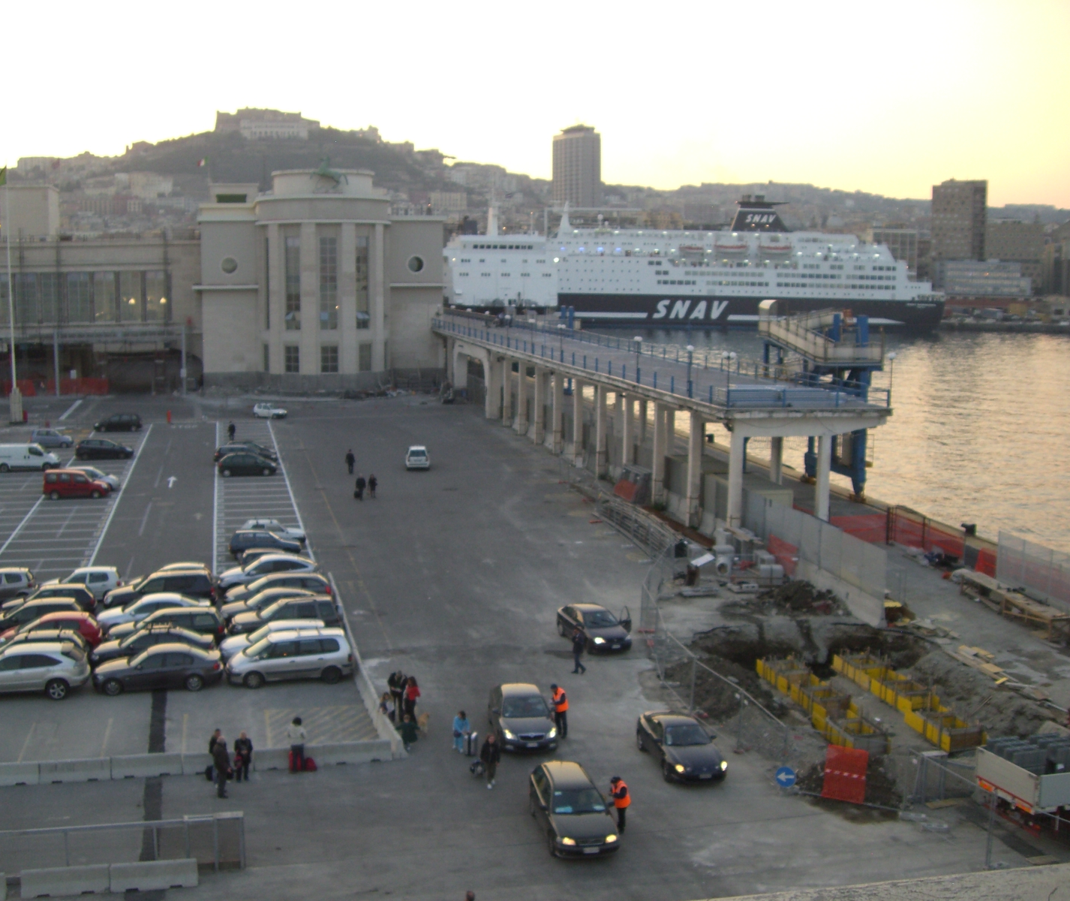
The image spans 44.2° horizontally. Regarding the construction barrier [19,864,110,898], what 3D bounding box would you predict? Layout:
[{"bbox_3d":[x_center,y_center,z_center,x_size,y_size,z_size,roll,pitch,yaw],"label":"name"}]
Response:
[{"bbox_3d":[-11.187,10.257,31.461,2.000,0.590,0.420,-1,8,-10],"label":"construction barrier"}]

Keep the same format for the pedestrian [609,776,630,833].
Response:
[{"bbox_3d":[2.238,9.236,34.374,0.540,1.529,0.480,-3,8,-20],"label":"pedestrian"}]

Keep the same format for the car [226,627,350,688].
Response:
[{"bbox_3d":[-8.638,7.234,46.360,4.500,1.690,1.810,-1,8,-13],"label":"car"}]

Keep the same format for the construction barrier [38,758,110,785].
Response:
[{"bbox_3d":[-13.365,9.293,38.414,2.000,0.580,0.460,-1,8,-13],"label":"construction barrier"}]

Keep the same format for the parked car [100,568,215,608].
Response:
[{"bbox_3d":[-16.242,6.228,57.511,4.600,1.670,1.800,-1,8,-13],"label":"parked car"}]

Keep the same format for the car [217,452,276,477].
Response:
[{"bbox_3d":[-20.981,0.979,95.937,4.250,1.600,1.740,-1,8,-13],"label":"car"}]

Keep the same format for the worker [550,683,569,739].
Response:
[{"bbox_3d":[0.775,8.047,40.845,0.500,1.700,0.520,-2,8,-18],"label":"worker"}]

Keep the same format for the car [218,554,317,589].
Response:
[{"bbox_3d":[-12.533,5.728,61.784,4.500,1.450,1.770,-1,8,-13],"label":"car"}]

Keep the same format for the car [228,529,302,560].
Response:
[{"bbox_3d":[-13.671,4.645,66.906,3.700,1.400,1.620,-2,8,-16],"label":"car"}]

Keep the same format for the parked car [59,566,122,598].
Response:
[{"bbox_3d":[-20.363,5.986,58.797,3.706,1.460,1.660,-1,8,-11],"label":"parked car"}]

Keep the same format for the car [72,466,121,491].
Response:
[{"bbox_3d":[-29.201,1.896,86.522,3.850,1.450,1.660,-2,8,-18],"label":"car"}]

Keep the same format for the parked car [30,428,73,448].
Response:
[{"bbox_3d":[-40.652,-1.016,111.056,3.520,1.480,1.600,-1,8,-13],"label":"parked car"}]

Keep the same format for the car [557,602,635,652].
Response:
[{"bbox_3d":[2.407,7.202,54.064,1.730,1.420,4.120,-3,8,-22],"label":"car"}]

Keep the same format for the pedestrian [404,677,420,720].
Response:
[{"bbox_3d":[-3.924,8.085,42.634,0.500,1.609,0.360,4,8,25],"label":"pedestrian"}]

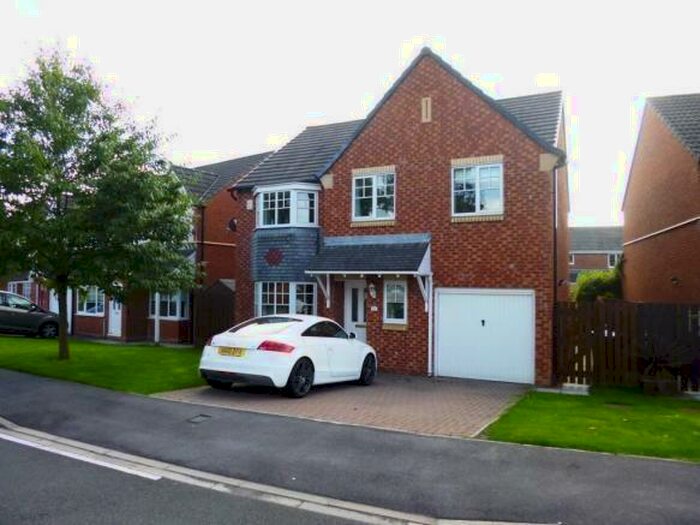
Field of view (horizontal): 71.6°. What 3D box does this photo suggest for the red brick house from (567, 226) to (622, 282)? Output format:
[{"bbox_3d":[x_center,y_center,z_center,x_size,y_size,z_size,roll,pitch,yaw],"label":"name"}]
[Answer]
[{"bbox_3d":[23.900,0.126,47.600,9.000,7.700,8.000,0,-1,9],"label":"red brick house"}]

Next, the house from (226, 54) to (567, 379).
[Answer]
[{"bbox_3d":[2.143,-1.121,15.422,8.715,7.800,9.000,0,-2,26],"label":"house"}]

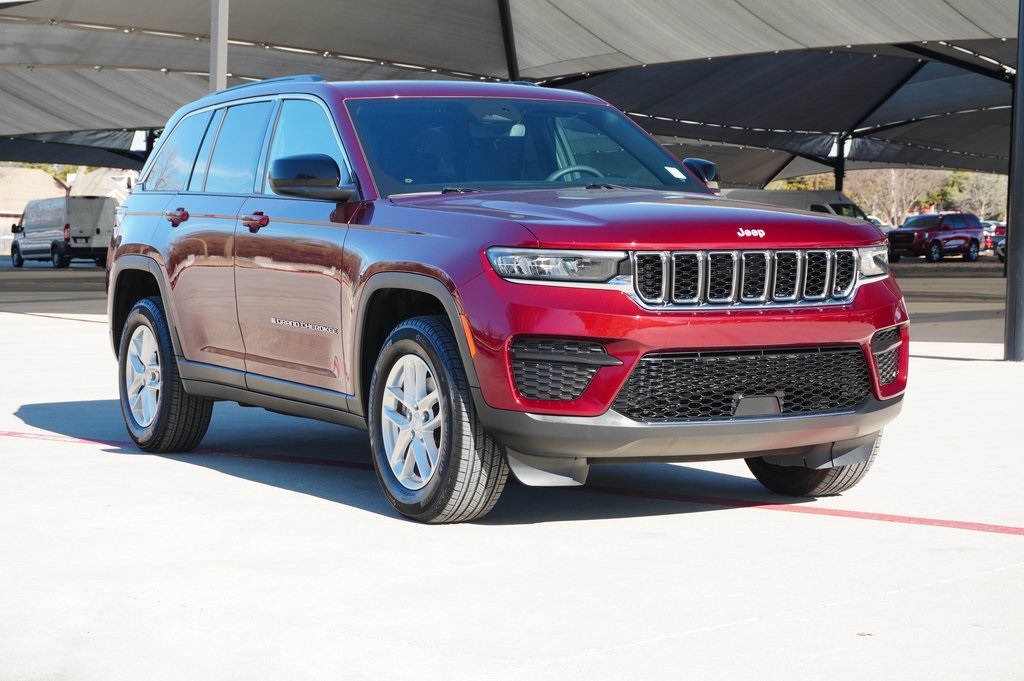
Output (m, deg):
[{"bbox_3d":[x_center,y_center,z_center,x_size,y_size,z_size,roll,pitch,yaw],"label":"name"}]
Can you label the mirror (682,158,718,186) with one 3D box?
[{"bbox_3d":[0.848,-0.726,9.261,0.220,0.160,0.200,-2,3,-29],"label":"mirror"}]

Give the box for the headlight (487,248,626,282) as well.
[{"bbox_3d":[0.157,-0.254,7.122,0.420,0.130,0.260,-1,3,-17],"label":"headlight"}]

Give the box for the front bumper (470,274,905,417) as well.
[{"bbox_3d":[0.752,-0.003,7.486,1.920,0.500,0.490,-2,3,-29],"label":"front bumper"}]

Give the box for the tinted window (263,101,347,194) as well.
[{"bbox_3d":[-0.837,-0.821,8.644,0.080,0.430,0.960,14,-5,-29],"label":"tinted window"}]

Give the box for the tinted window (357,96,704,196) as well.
[{"bbox_3d":[0.055,-0.805,8.818,1.620,0.121,0.914,-2,34,-29],"label":"tinted window"}]

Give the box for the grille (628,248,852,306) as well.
[{"bbox_3d":[0.844,-0.223,7.437,0.980,0.220,0.110,-2,3,-29],"label":"grille"}]

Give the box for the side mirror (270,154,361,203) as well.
[{"bbox_3d":[-0.806,-0.658,8.419,0.270,0.200,0.250,-2,3,-29],"label":"side mirror"}]

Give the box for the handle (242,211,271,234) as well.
[{"bbox_3d":[-1.084,-0.506,8.808,0.055,0.080,0.230,-2,3,-29],"label":"handle"}]

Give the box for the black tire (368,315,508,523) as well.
[{"bbox_3d":[-0.276,0.293,7.634,0.265,0.765,0.765,-2,3,-29],"label":"black tire"}]

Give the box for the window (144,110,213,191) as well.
[{"bbox_3d":[-1.642,-0.922,10.221,0.040,0.412,0.719,20,-7,-27],"label":"window"}]

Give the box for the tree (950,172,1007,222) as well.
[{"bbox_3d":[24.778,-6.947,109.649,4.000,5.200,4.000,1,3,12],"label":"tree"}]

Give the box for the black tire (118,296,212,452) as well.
[{"bbox_3d":[-1.714,0.169,10.330,0.265,0.775,0.775,-2,3,-29],"label":"black tire"}]

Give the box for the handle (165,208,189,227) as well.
[{"bbox_3d":[-1.582,-0.580,9.783,0.055,0.080,0.240,-2,3,-29],"label":"handle"}]

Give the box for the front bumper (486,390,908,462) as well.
[{"bbox_3d":[0.777,0.273,7.455,1.900,0.250,0.400,-2,3,-29],"label":"front bumper"}]

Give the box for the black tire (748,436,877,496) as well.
[{"bbox_3d":[1.187,0.249,8.442,0.265,0.765,0.765,-2,3,-29],"label":"black tire"}]

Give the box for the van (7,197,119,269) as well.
[{"bbox_3d":[-16.250,-3.900,74.900,2.070,2.520,5.600,-2,4,-36],"label":"van"}]

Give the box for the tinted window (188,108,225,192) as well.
[{"bbox_3d":[-1.425,-0.896,9.806,0.034,0.428,0.288,20,-7,-28],"label":"tinted window"}]

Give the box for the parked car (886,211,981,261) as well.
[{"bbox_3d":[16.850,-4.080,82.600,2.050,1.930,5.300,3,4,41],"label":"parked car"}]

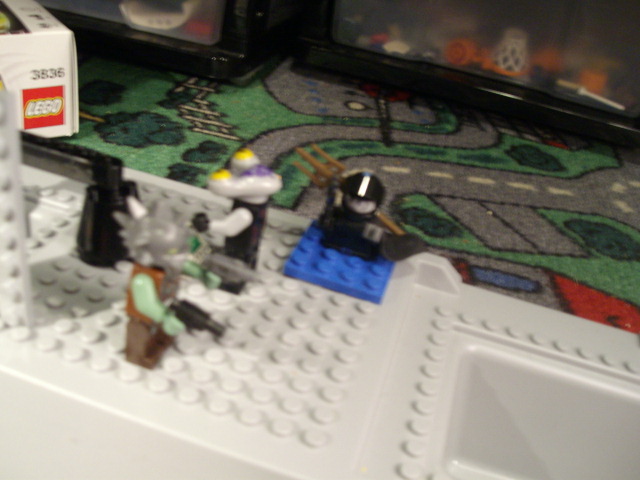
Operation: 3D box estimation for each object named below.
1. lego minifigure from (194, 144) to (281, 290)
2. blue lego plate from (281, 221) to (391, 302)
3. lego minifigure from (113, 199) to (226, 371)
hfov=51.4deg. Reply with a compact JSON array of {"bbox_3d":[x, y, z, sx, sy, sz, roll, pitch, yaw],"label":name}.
[{"bbox_3d":[-0.023,-0.005,0.195,0.022,0.040,0.024,16,31,8],"label":"lego minifigure"},{"bbox_3d":[0.008,0.006,0.220,0.032,0.005,0.032,16,31,8],"label":"blue lego plate"},{"bbox_3d":[-0.033,0.010,0.160,0.032,0.045,0.025,16,31,8],"label":"lego minifigure"}]

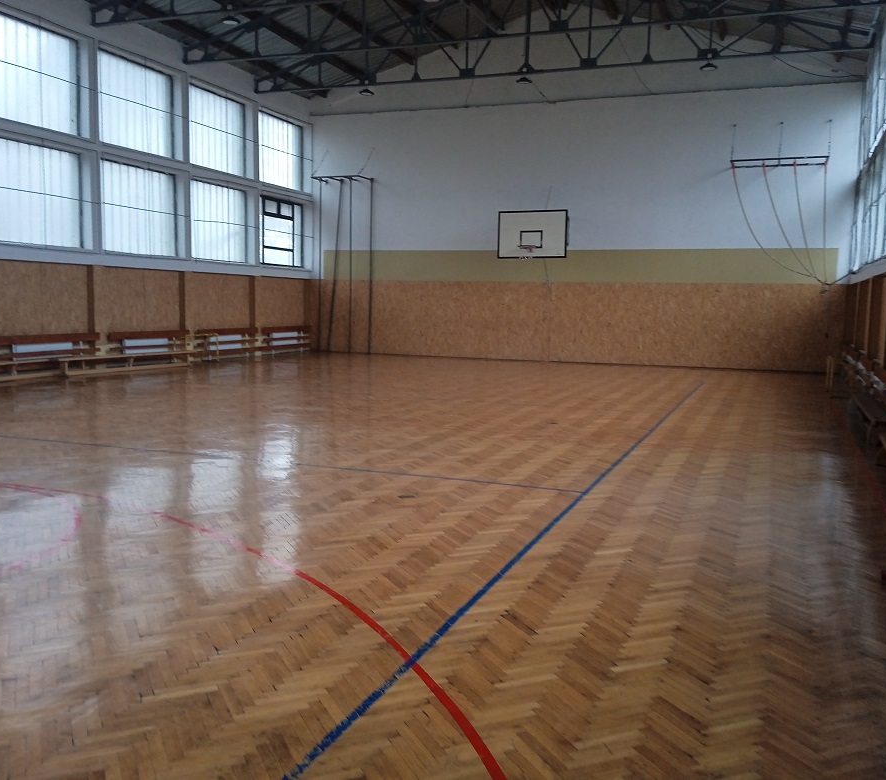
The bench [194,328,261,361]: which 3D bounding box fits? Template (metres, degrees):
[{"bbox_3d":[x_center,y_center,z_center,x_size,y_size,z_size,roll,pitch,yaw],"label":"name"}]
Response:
[{"bbox_3d":[-5.631,-1.231,22.195,0.264,0.751,2.722,3,7,22],"label":"bench"}]

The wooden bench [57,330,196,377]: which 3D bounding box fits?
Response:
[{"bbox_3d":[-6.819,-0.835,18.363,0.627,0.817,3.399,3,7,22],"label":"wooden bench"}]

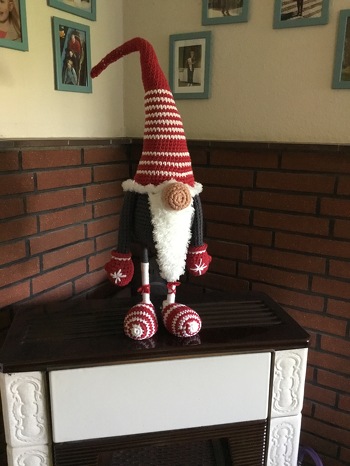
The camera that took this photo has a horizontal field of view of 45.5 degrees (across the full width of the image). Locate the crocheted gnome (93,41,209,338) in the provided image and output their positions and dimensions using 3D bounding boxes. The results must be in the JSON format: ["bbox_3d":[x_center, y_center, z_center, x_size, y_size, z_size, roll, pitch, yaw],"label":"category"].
[{"bbox_3d":[-0.045,-0.113,1.002,0.295,0.680,0.245,-2,14,-14],"label":"crocheted gnome"}]

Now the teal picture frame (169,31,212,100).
[{"bbox_3d":[0.055,-0.596,1.503,0.166,0.222,0.016,9,16,30],"label":"teal picture frame"}]

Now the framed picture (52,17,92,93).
[{"bbox_3d":[-0.347,-0.595,1.418,0.016,0.222,0.166,9,16,30],"label":"framed picture"}]

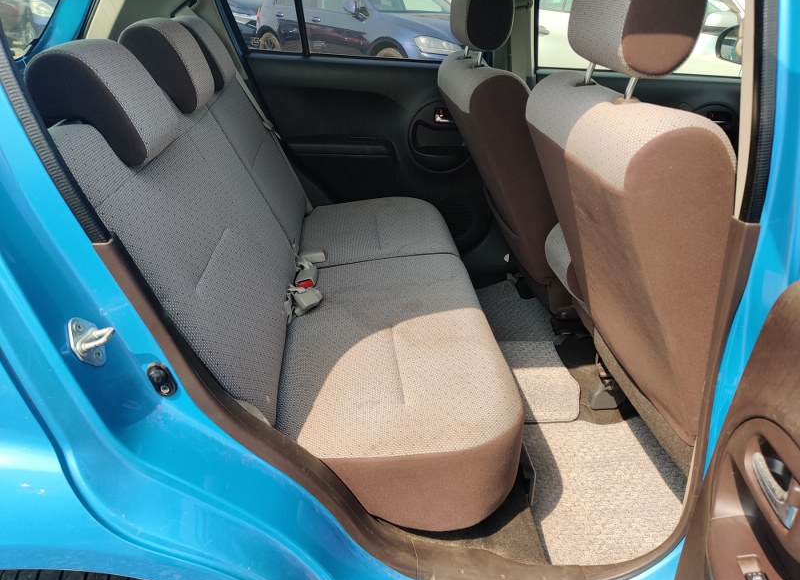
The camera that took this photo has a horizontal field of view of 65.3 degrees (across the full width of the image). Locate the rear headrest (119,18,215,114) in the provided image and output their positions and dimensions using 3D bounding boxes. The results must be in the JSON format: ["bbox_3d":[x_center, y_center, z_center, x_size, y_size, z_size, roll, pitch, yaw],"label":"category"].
[{"bbox_3d":[-0.485,-0.474,1.324,0.125,0.185,0.250,-18,27,3],"label":"rear headrest"}]

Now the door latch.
[{"bbox_3d":[-0.366,0.060,0.765,0.038,0.073,0.055,-11,27,-1],"label":"door latch"}]

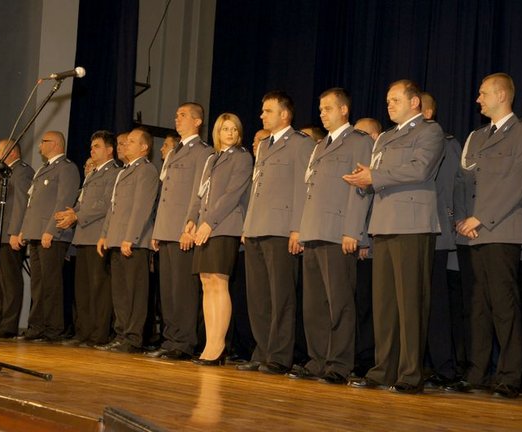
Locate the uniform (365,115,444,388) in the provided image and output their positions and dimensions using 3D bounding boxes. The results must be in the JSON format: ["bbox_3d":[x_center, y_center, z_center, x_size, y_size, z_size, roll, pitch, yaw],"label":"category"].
[{"bbox_3d":[0.815,0.208,6.900,0.360,1.530,0.530,5,-4,-33],"label":"uniform"}]

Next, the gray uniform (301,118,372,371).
[{"bbox_3d":[0.447,0.213,7.310,0.330,1.510,0.510,5,-4,-32],"label":"gray uniform"}]

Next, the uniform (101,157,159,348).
[{"bbox_3d":[-1.049,0.293,9.620,0.340,1.510,0.510,6,-4,-36],"label":"uniform"}]

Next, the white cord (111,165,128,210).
[{"bbox_3d":[-1.130,-0.226,9.650,0.100,0.360,0.140,6,-4,-36],"label":"white cord"}]

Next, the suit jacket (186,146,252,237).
[{"bbox_3d":[-0.291,-0.154,8.430,0.320,0.630,0.450,6,-4,-38],"label":"suit jacket"}]

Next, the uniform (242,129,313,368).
[{"bbox_3d":[0.111,0.210,7.880,0.330,1.540,0.520,5,-4,-32],"label":"uniform"}]

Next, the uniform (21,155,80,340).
[{"bbox_3d":[-1.817,0.275,10.420,0.350,1.560,0.530,6,-4,-37],"label":"uniform"}]

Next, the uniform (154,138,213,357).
[{"bbox_3d":[-0.575,0.219,8.820,0.330,1.560,0.510,6,-4,-36],"label":"uniform"}]

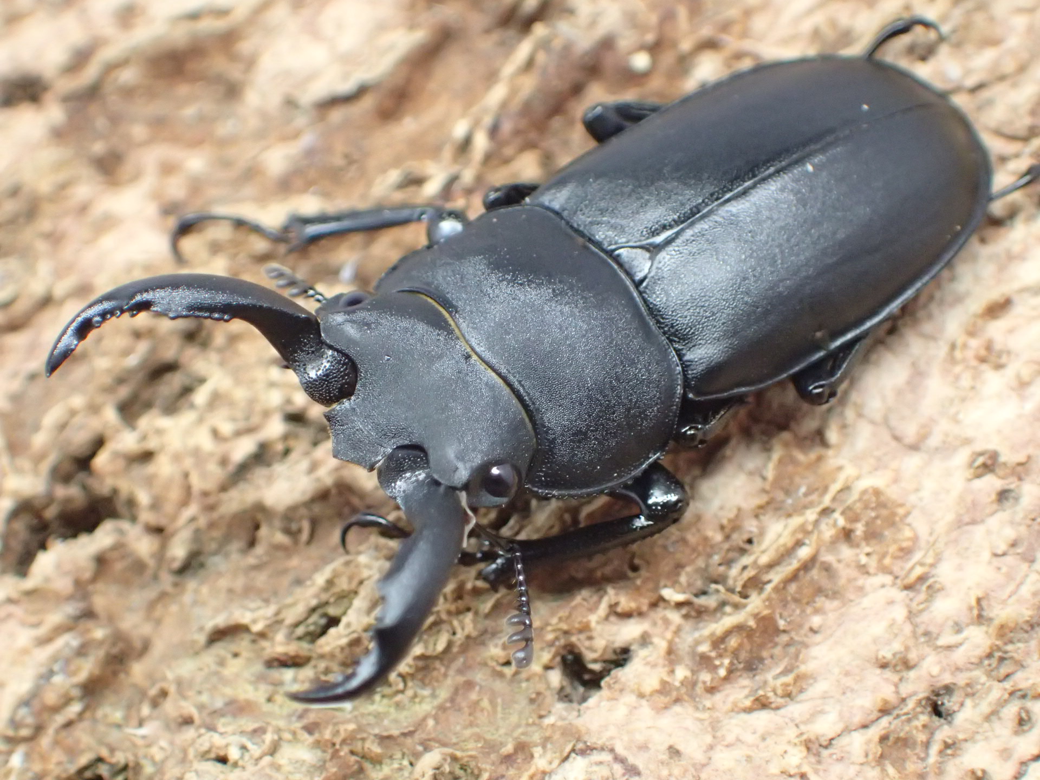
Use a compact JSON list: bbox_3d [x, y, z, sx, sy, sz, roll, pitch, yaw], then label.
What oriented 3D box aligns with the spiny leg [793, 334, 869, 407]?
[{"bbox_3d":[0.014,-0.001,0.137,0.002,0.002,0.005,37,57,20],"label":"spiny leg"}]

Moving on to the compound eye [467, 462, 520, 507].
[{"bbox_3d":[-0.001,0.004,0.128,0.002,0.002,0.002,-25,60,-24],"label":"compound eye"}]

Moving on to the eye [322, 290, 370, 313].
[{"bbox_3d":[-0.008,-0.004,0.133,0.002,0.002,0.002,-25,60,-24],"label":"eye"}]

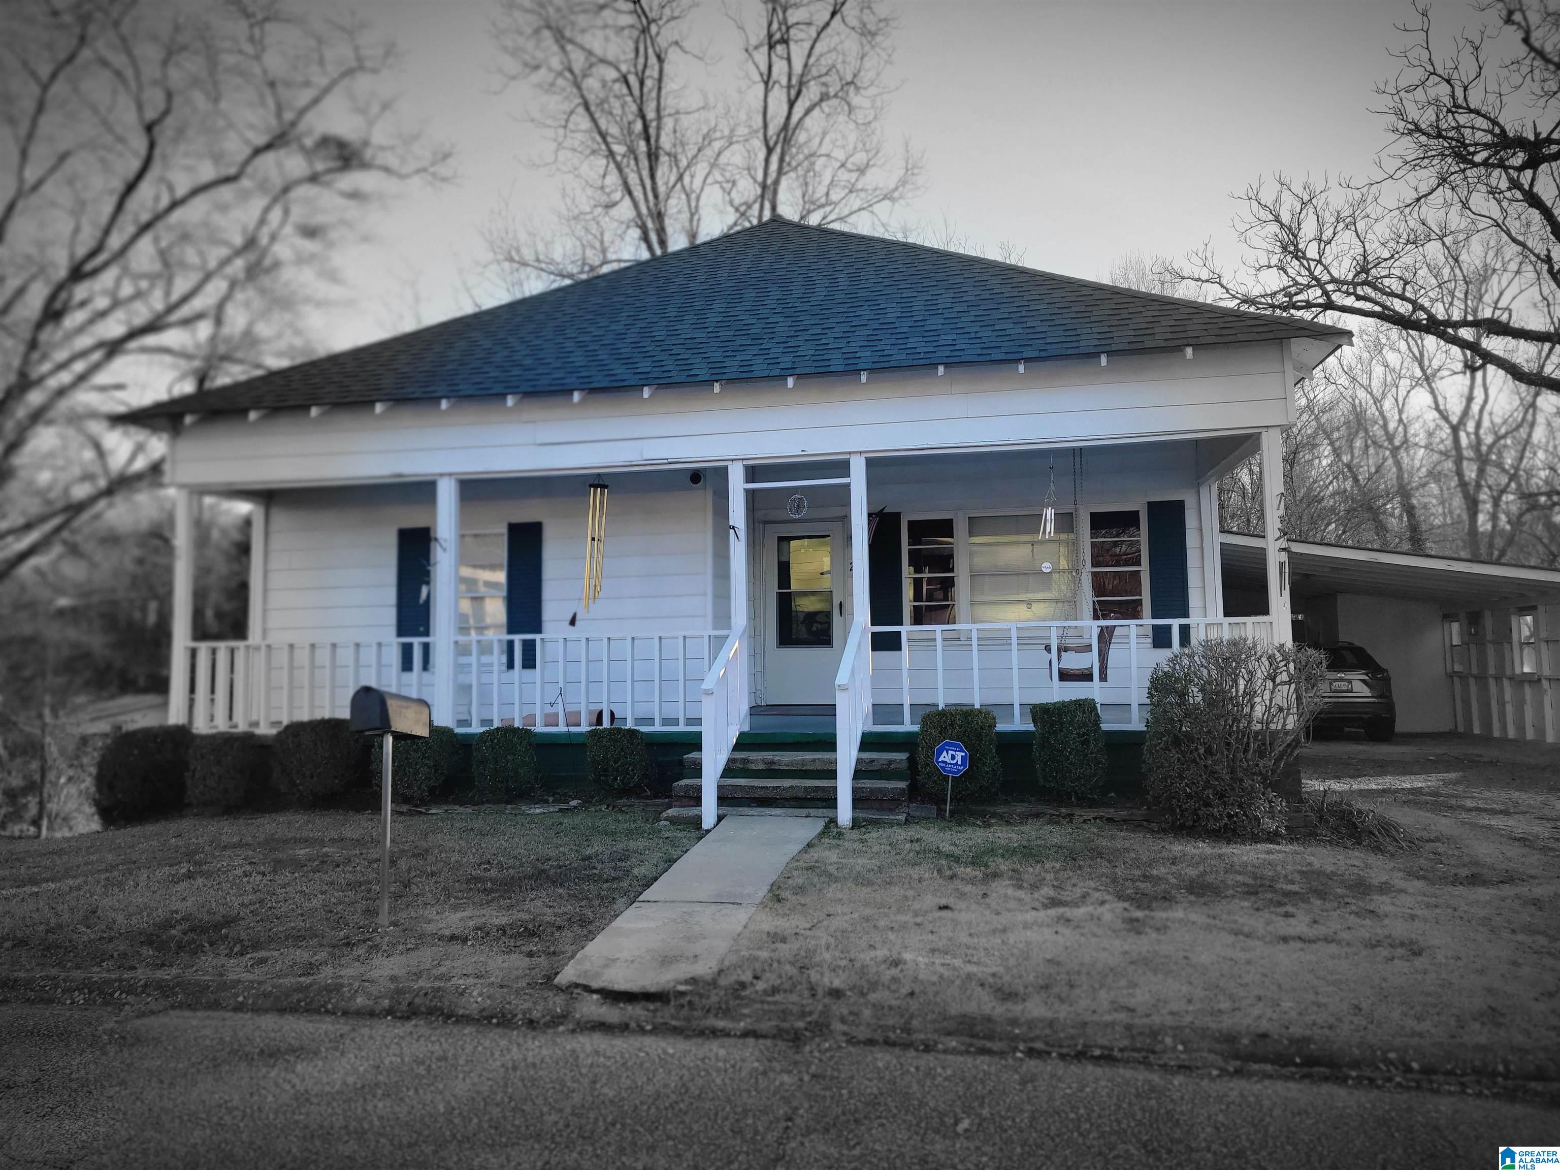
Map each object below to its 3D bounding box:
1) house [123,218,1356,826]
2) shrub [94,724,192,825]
[{"bbox_3d":[0.047,-1.333,14.247,10.800,7.250,10.500,-2,-5,11],"label":"house"},{"bbox_3d":[-5.644,1.694,9.604,0.760,0.840,0.760,-2,-5,11],"label":"shrub"}]

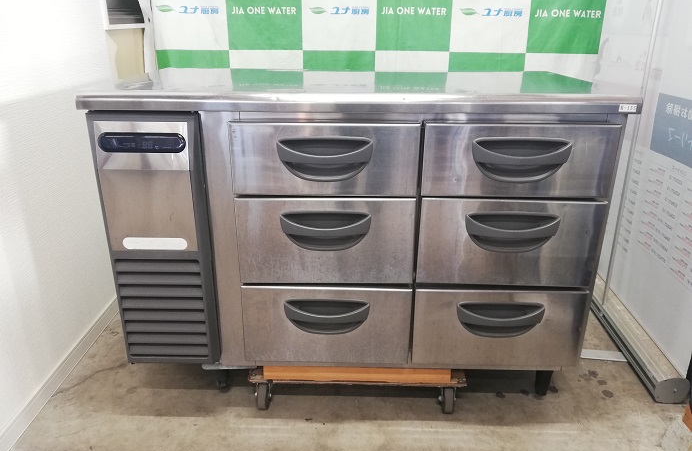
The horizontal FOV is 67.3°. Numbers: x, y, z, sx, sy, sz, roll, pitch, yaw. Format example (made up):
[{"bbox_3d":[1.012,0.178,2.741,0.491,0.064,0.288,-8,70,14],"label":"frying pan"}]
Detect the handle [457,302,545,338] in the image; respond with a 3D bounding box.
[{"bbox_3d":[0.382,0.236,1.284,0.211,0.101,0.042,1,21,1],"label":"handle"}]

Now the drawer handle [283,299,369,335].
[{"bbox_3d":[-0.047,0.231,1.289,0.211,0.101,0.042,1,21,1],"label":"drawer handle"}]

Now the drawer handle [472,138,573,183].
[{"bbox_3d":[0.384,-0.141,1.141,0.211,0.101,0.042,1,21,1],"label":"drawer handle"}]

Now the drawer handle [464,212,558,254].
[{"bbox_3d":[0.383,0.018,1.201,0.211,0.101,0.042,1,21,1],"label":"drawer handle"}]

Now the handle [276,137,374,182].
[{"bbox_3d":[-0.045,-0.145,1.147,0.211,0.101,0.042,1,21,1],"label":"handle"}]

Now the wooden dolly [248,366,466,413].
[{"bbox_3d":[0.037,0.368,1.631,0.590,0.160,0.480,1,21,1],"label":"wooden dolly"}]

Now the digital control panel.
[{"bbox_3d":[-0.449,-0.181,1.144,0.196,0.048,0.020,1,21,1],"label":"digital control panel"}]

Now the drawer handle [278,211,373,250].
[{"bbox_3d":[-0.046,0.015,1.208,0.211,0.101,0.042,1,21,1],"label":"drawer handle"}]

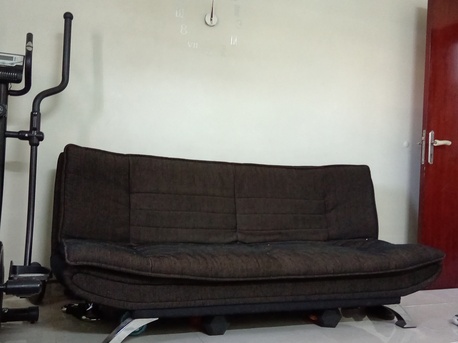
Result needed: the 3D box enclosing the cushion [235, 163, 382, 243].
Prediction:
[{"bbox_3d":[0.439,0.205,2.913,0.890,0.480,0.170,3,-15,-19],"label":"cushion"}]

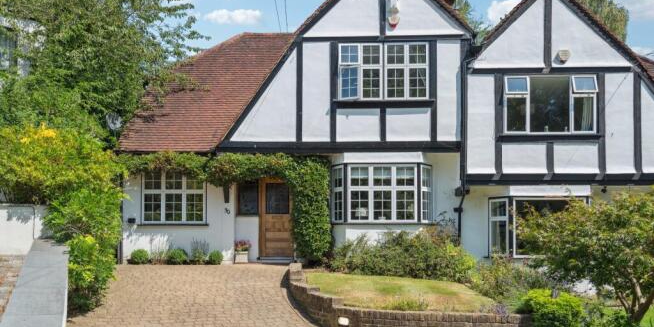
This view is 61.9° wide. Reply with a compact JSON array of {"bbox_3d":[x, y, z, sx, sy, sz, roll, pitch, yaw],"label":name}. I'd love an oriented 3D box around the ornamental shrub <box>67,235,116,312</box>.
[{"bbox_3d":[-4.319,2.045,10.000,0.970,1.400,1.000,0,-2,3],"label":"ornamental shrub"}]

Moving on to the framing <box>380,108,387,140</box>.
[{"bbox_3d":[1.337,-0.923,12.900,0.145,0.810,0.070,0,0,0],"label":"framing"}]

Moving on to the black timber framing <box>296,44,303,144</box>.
[{"bbox_3d":[-0.661,-1.726,13.070,0.150,2.380,0.070,0,-2,3],"label":"black timber framing"}]

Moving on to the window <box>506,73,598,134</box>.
[{"bbox_3d":[5.246,-1.385,12.800,2.170,1.370,0.120,0,-2,3],"label":"window"}]

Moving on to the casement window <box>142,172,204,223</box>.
[{"bbox_3d":[-3.861,0.841,13.770,1.610,1.360,0.110,0,-2,3],"label":"casement window"}]

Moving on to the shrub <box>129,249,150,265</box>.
[{"bbox_3d":[-4.630,2.327,13.500,0.480,0.400,0.470,0,-2,3],"label":"shrub"}]

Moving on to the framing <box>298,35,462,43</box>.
[{"bbox_3d":[1.345,-2.975,12.980,3.900,0.140,0.080,0,-2,3],"label":"framing"}]

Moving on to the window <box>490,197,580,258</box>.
[{"bbox_3d":[5.090,1.526,13.000,2.450,1.450,0.450,0,0,0],"label":"window"}]

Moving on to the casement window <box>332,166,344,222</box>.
[{"bbox_3d":[0.286,0.734,13.200,0.100,1.380,0.560,1,-2,-33],"label":"casement window"}]

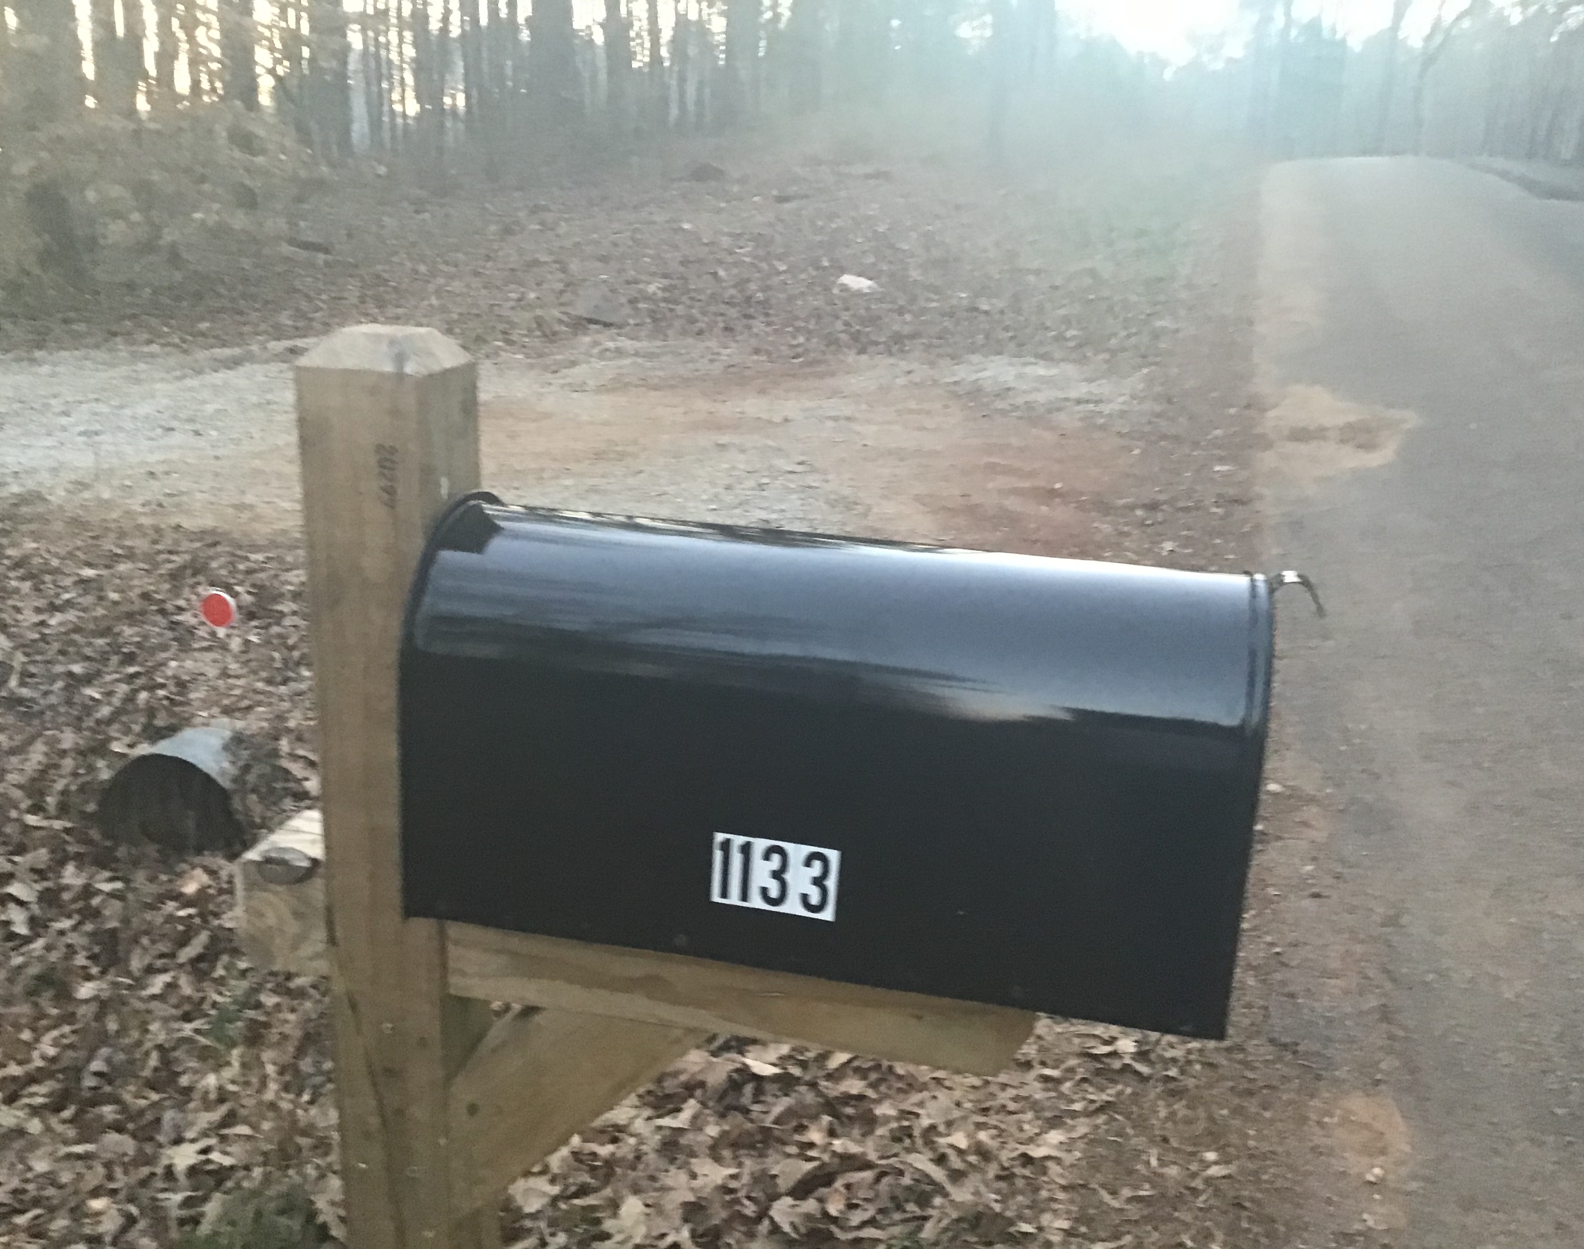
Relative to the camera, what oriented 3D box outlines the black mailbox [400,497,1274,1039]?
[{"bbox_3d":[0.029,0.068,1.025,0.540,0.264,0.222,6,19,11],"label":"black mailbox"}]

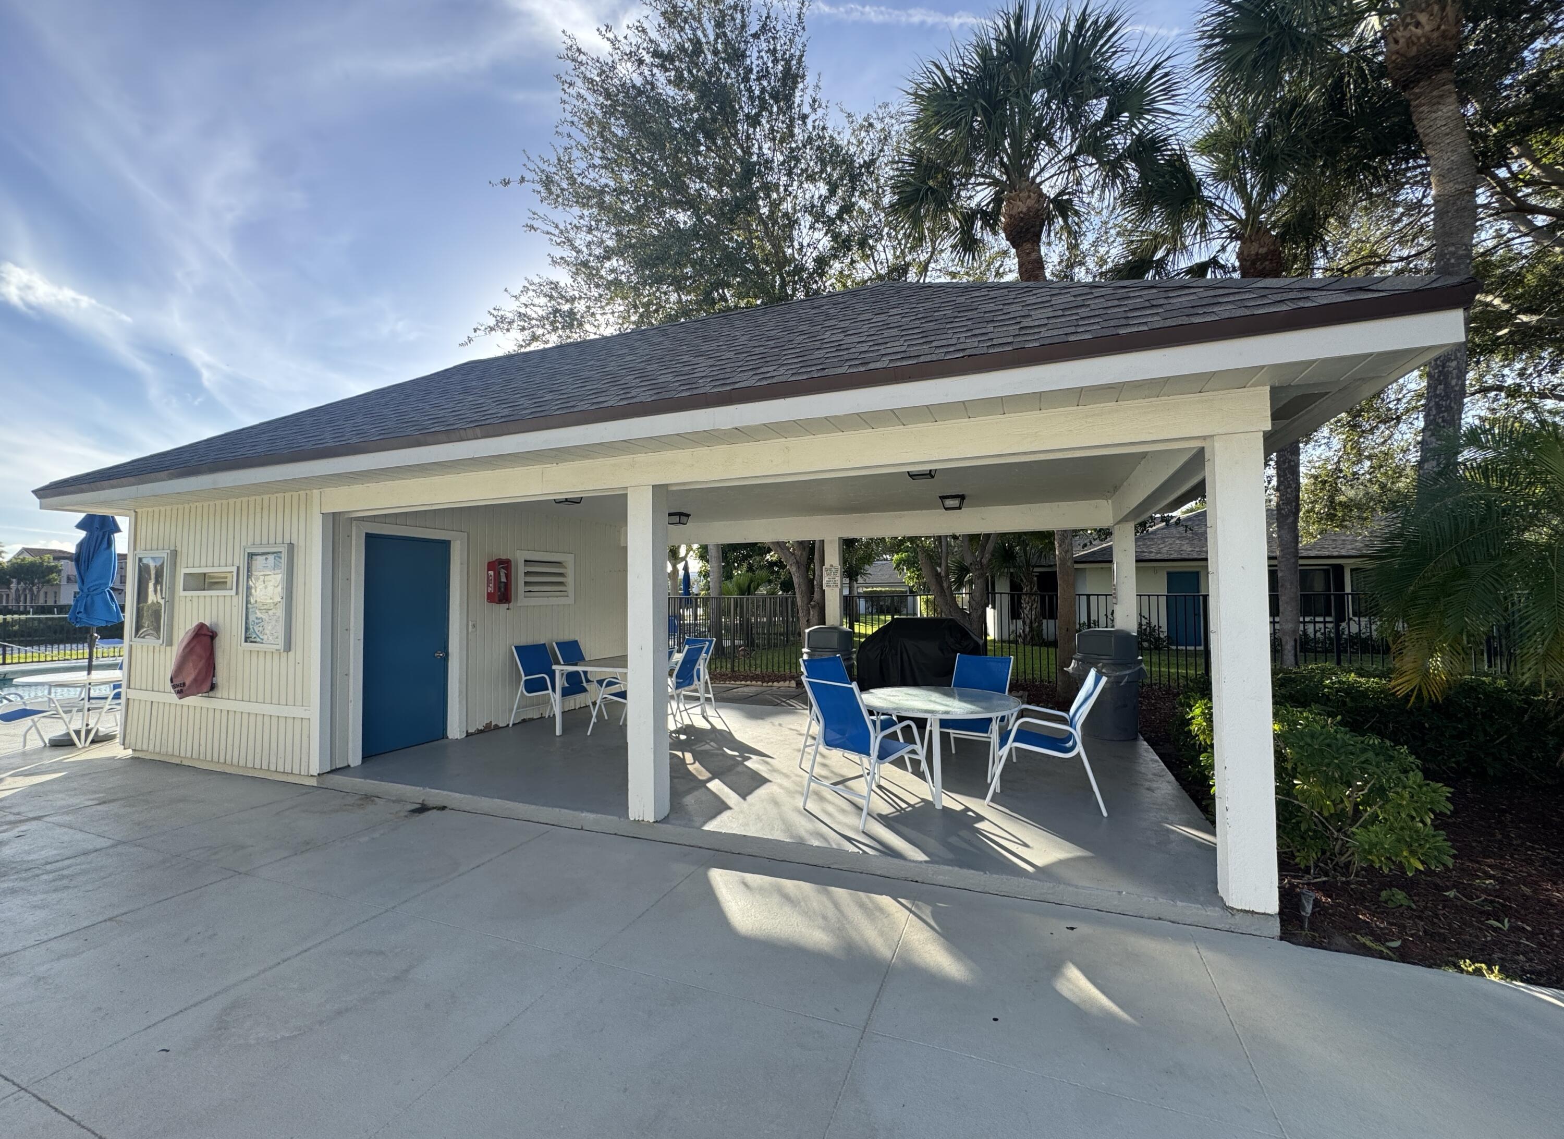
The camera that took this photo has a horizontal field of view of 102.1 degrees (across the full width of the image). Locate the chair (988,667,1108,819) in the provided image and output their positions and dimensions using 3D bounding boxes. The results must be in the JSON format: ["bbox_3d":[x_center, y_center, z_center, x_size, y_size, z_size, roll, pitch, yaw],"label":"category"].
[{"bbox_3d":[1.846,1.164,4.475,0.760,0.890,0.570,-1,-2,19],"label":"chair"}]

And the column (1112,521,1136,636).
[{"bbox_3d":[3.629,0.579,6.672,0.190,2.179,0.190,-1,-2,22],"label":"column"}]

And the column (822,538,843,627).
[{"bbox_3d":[0.663,0.688,8.092,0.187,2.180,0.187,-1,-3,22],"label":"column"}]

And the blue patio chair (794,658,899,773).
[{"bbox_3d":[0.587,1.201,5.216,0.570,0.890,0.760,1,-3,-42],"label":"blue patio chair"}]

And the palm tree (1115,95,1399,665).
[{"bbox_3d":[6.162,-2.160,8.239,3.000,7.900,3.000,-1,-3,22],"label":"palm tree"}]

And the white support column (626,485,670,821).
[{"bbox_3d":[-0.879,0.536,4.216,0.190,2.179,0.190,-1,-2,22],"label":"white support column"}]

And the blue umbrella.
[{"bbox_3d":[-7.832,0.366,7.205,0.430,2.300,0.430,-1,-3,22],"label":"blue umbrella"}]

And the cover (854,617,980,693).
[{"bbox_3d":[1.569,1.143,7.163,1.330,1.180,0.660,-1,-3,22],"label":"cover"}]

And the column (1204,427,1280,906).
[{"bbox_3d":[2.178,0.468,3.010,0.190,2.179,0.190,-1,-2,22],"label":"column"}]

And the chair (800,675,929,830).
[{"bbox_3d":[0.582,1.174,4.326,0.730,0.900,0.570,2,-3,-40],"label":"chair"}]

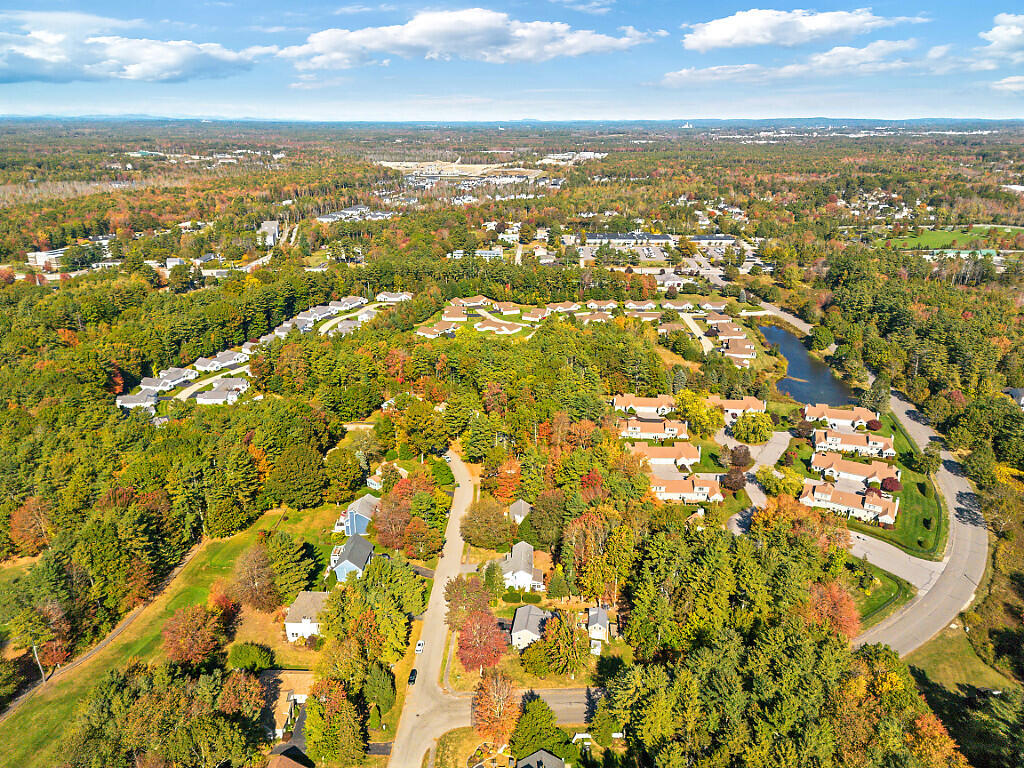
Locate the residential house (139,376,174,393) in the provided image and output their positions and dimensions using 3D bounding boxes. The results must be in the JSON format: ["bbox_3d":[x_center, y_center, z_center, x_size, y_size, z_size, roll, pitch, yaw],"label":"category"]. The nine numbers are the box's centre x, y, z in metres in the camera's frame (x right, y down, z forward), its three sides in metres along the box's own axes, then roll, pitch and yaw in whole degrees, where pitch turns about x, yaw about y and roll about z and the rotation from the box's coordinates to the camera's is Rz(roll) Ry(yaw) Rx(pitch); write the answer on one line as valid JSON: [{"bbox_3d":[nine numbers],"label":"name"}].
[{"bbox_3d":[-177.200,0.062,353.277,14.000,6.000,9.800,4,21,11],"label":"residential house"}]

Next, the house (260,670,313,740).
[{"bbox_3d":[-52.600,72.253,162.156,13.500,4.900,17.000,1,21,2],"label":"house"}]

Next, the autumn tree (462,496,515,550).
[{"bbox_3d":[-7.300,42.790,226.403,17.400,15.000,17.400,0,21,0],"label":"autumn tree"}]

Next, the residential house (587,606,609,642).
[{"bbox_3d":[23.310,65.370,192.400,5.300,6.400,7.030,3,21,8],"label":"residential house"}]

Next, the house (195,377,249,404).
[{"bbox_3d":[-143.500,2.970,353.060,17.500,6.300,24.000,3,21,7],"label":"house"}]

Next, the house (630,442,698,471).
[{"bbox_3d":[61.780,27.520,292.120,28.600,7.200,13.500,-1,21,-2],"label":"house"}]

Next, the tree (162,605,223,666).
[{"bbox_3d":[-81.130,64.060,179.870,14.000,14.000,14.000,0,21,0],"label":"tree"}]

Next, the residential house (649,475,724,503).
[{"bbox_3d":[60.200,36.362,255.390,28.500,6.700,12.500,1,21,2],"label":"residential house"}]

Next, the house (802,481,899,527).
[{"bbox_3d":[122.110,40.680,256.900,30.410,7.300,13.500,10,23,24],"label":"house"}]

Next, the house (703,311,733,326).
[{"bbox_3d":[140.500,-46.180,486.650,17.500,5.600,15.500,-2,21,-7],"label":"house"}]

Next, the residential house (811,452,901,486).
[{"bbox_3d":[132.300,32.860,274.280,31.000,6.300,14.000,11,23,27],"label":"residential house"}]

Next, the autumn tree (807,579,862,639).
[{"bbox_3d":[84.800,59.630,186.870,12.500,17.000,12.500,0,21,0],"label":"autumn tree"}]

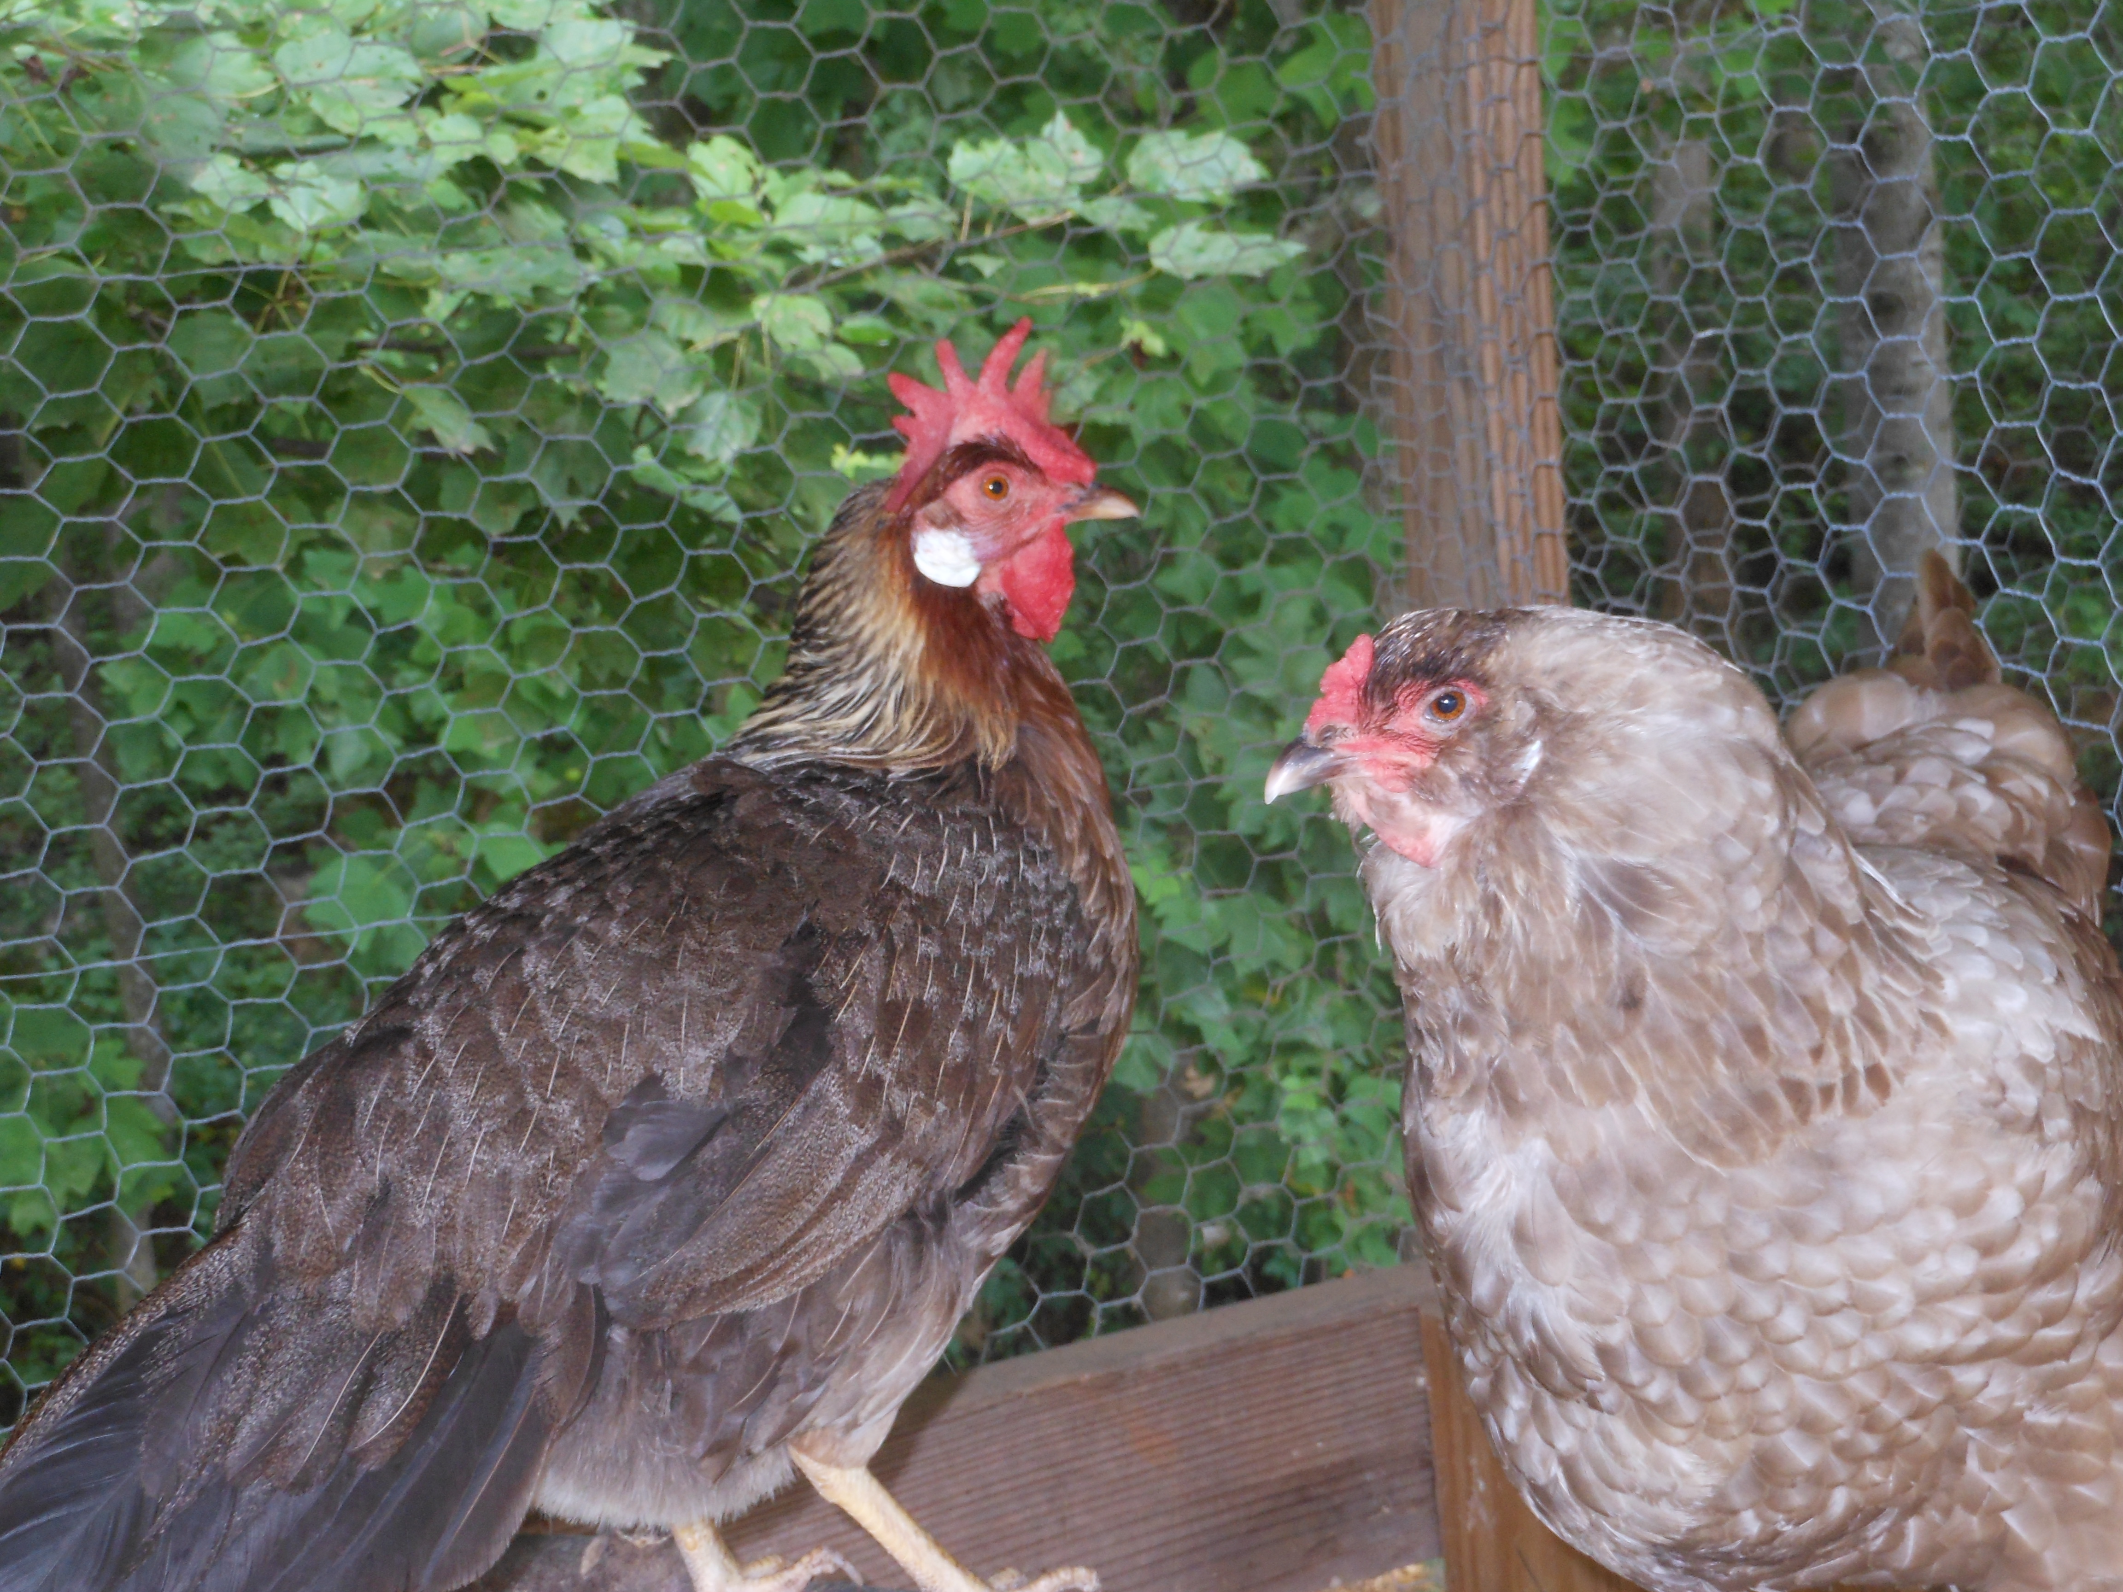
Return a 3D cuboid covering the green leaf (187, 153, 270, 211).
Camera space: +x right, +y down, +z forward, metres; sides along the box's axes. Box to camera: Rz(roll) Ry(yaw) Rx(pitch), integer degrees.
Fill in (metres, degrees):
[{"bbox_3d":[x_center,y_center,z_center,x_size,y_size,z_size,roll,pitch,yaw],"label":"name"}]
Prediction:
[{"bbox_3d":[-0.428,-0.316,1.420,0.041,0.008,0.040,-5,48,0],"label":"green leaf"}]

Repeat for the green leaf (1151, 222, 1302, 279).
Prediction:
[{"bbox_3d":[0.089,-0.297,1.500,0.082,0.011,0.066,-5,28,0],"label":"green leaf"}]

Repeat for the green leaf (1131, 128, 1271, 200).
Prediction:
[{"bbox_3d":[0.074,-0.343,1.500,0.073,0.012,0.065,-5,35,0],"label":"green leaf"}]

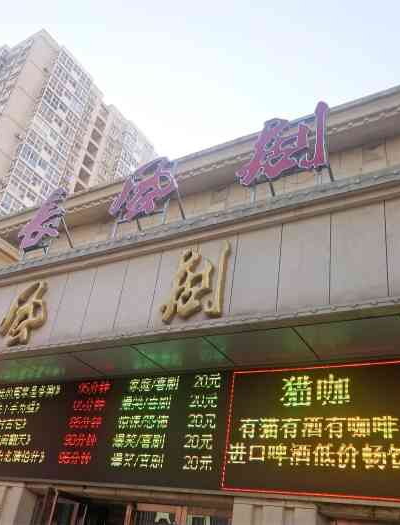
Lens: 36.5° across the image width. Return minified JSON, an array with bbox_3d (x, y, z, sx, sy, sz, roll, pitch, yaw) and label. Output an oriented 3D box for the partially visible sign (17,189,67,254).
[{"bbox_3d":[-2.714,-0.747,10.668,1.063,1.157,0.130,-11,-36,31],"label":"partially visible sign"}]

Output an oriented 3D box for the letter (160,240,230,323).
[{"bbox_3d":[-0.022,0.259,7.551,0.906,1.028,0.130,-11,-36,31],"label":"letter"}]

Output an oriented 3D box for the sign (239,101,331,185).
[{"bbox_3d":[1.138,-1.578,8.328,1.349,1.157,0.130,-11,-36,31],"label":"sign"}]

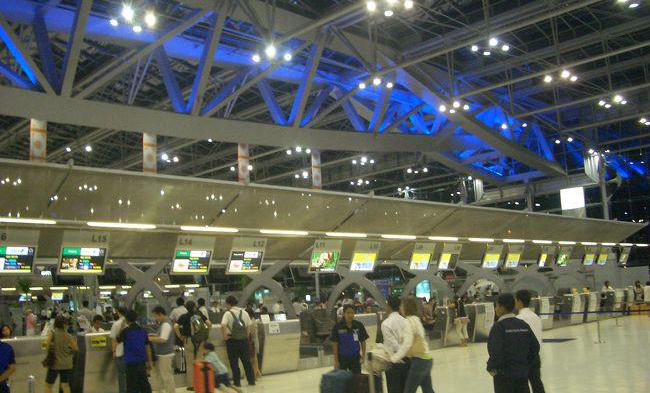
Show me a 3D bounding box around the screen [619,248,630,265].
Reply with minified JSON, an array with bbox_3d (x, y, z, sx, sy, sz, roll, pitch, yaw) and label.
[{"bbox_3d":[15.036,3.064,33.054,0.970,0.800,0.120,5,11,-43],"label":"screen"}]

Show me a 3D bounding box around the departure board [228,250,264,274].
[{"bbox_3d":[-1.943,1.634,16.359,0.970,0.570,0.120,5,11,-43],"label":"departure board"}]

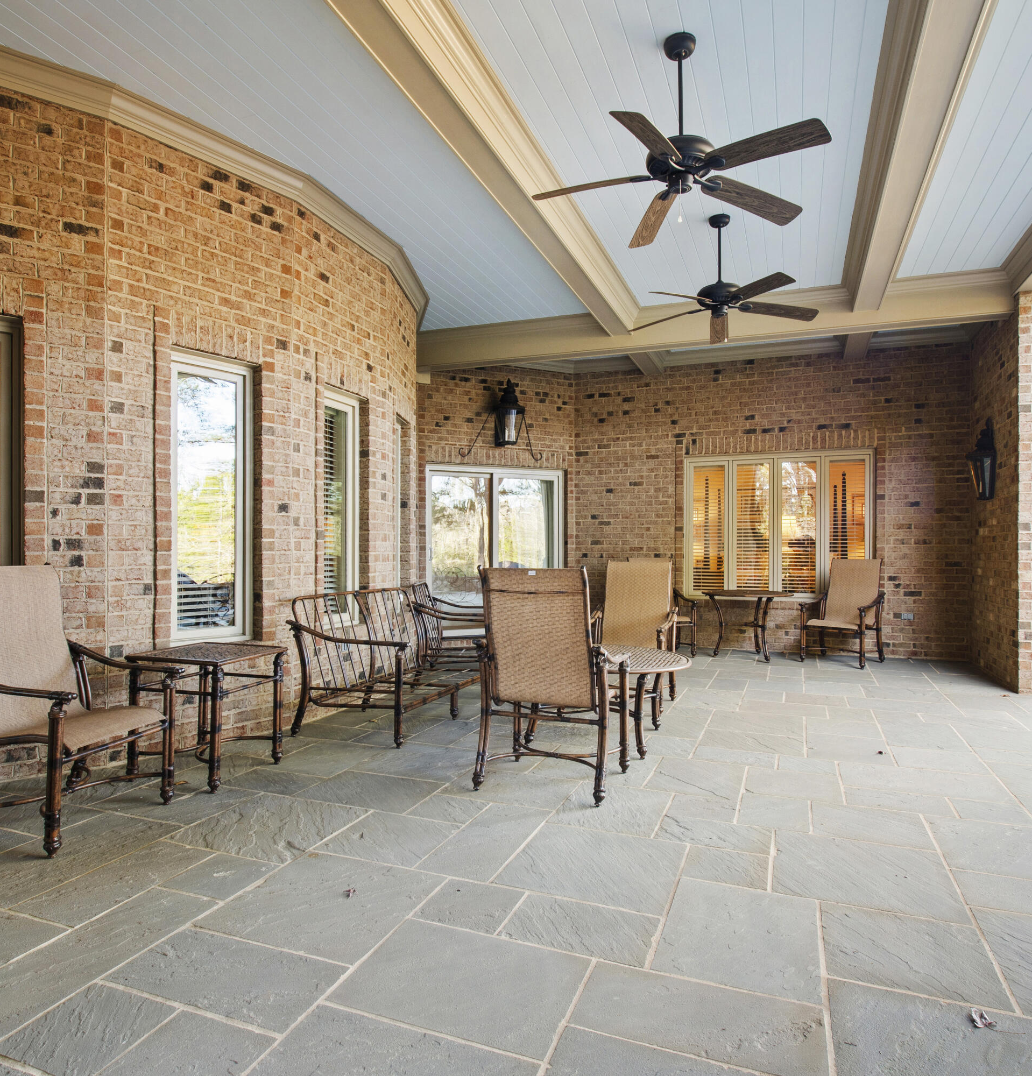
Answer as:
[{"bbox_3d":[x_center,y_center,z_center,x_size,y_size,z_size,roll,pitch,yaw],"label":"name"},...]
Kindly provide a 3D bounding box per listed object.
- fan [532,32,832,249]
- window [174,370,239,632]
[{"bbox_3d":[0.742,-1.930,3.055,1.280,0.740,1.280,0,0,22],"label":"fan"},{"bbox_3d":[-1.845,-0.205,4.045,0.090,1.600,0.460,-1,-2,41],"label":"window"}]

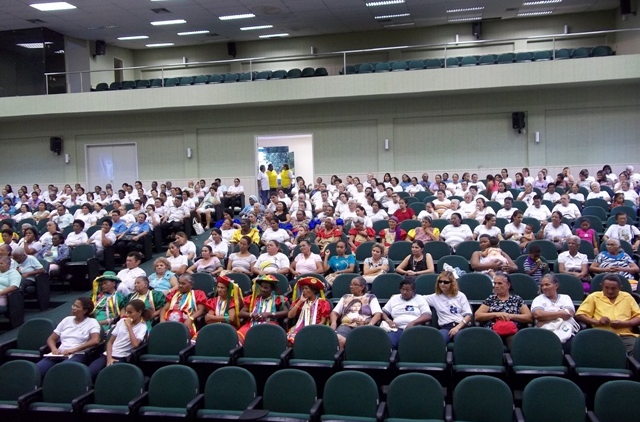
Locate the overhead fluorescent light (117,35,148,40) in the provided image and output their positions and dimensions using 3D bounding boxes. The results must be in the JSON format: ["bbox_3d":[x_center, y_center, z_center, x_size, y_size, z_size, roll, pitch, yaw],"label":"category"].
[{"bbox_3d":[-6.923,-6.448,21.973,1.220,0.100,0.620,-1,3,12],"label":"overhead fluorescent light"}]

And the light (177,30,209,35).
[{"bbox_3d":[-4.526,-6.375,21.200,1.220,0.080,0.420,-1,3,11],"label":"light"}]

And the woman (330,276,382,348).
[{"bbox_3d":[0.396,1.363,6.663,0.580,1.196,0.800,-1,3,17],"label":"woman"}]

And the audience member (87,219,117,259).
[{"bbox_3d":[-4.431,0.817,11.791,0.560,1.246,0.800,-1,3,11],"label":"audience member"}]

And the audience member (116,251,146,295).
[{"bbox_3d":[-2.663,1.226,8.287,0.500,1.245,0.780,-1,3,12],"label":"audience member"}]

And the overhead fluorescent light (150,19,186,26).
[{"bbox_3d":[-5.006,-6.232,19.600,1.220,0.080,0.420,-1,3,11],"label":"overhead fluorescent light"}]

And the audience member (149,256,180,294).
[{"bbox_3d":[-2.344,1.292,8.334,0.500,1.202,0.800,-2,3,6],"label":"audience member"}]

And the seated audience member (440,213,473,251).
[{"bbox_3d":[2.337,0.638,10.105,0.560,1.170,0.750,-1,2,11],"label":"seated audience member"}]

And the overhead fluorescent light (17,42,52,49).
[{"bbox_3d":[-10.854,-6.327,22.528,1.220,0.100,0.620,-1,3,12],"label":"overhead fluorescent light"}]

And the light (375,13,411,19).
[{"bbox_3d":[2.516,-6.797,20.674,1.220,0.100,0.600,-1,2,11],"label":"light"}]

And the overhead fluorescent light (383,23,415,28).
[{"bbox_3d":[3.024,-7.065,22.465,1.220,0.100,0.620,-1,9,12],"label":"overhead fluorescent light"}]

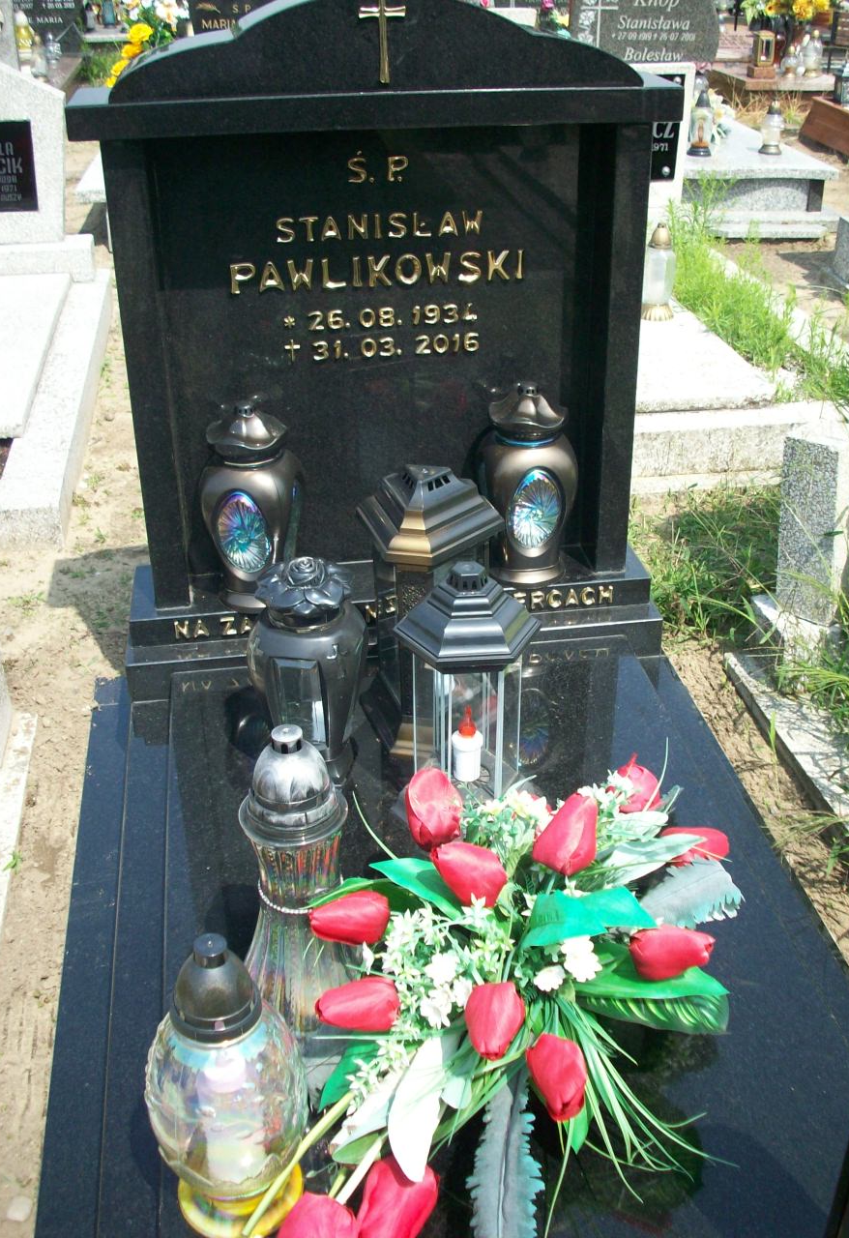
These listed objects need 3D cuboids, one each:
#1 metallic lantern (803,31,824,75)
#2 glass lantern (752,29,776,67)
[{"bbox_3d":[2.738,-3.973,9.284,0.138,0.290,0.138,6,28,14],"label":"metallic lantern"},{"bbox_3d":[2.450,-4.102,9.505,0.135,0.235,0.135,-2,27,-2],"label":"glass lantern"}]

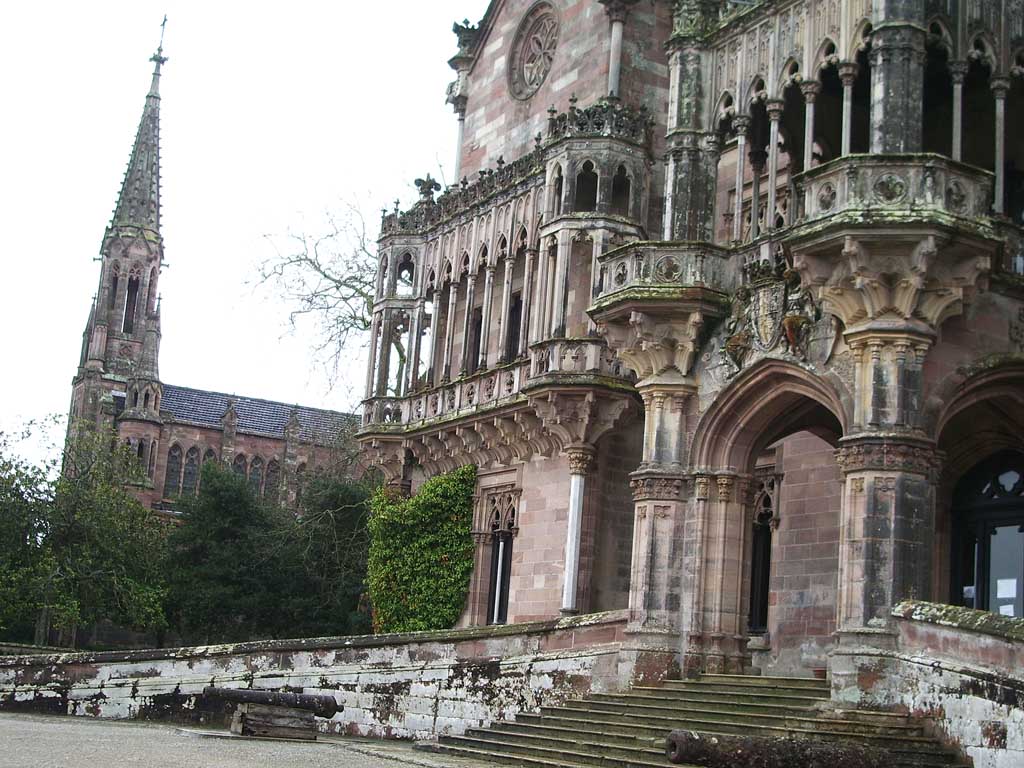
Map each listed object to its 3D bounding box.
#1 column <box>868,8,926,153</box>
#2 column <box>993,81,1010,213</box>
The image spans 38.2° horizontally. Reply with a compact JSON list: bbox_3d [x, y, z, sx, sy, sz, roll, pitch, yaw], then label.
[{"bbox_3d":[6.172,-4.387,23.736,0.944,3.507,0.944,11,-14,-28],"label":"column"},{"bbox_3d":[8.108,-4.014,24.544,0.309,2.505,0.309,11,-14,-28],"label":"column"}]

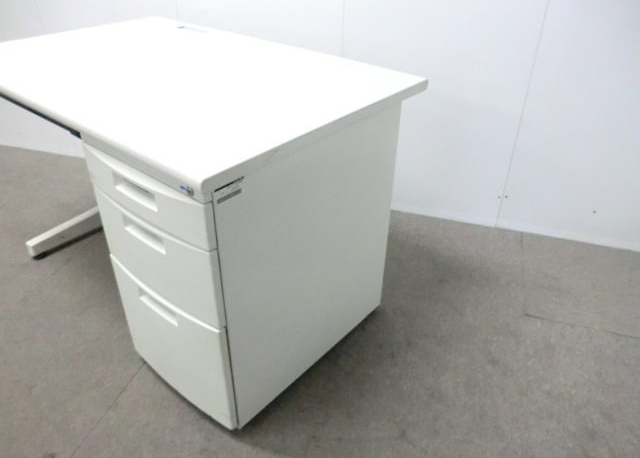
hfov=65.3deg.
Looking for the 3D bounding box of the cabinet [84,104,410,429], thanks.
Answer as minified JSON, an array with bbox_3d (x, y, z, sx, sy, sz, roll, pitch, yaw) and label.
[{"bbox_3d":[-0.160,0.020,1.297,0.395,0.647,0.634,25,40,31],"label":"cabinet"}]

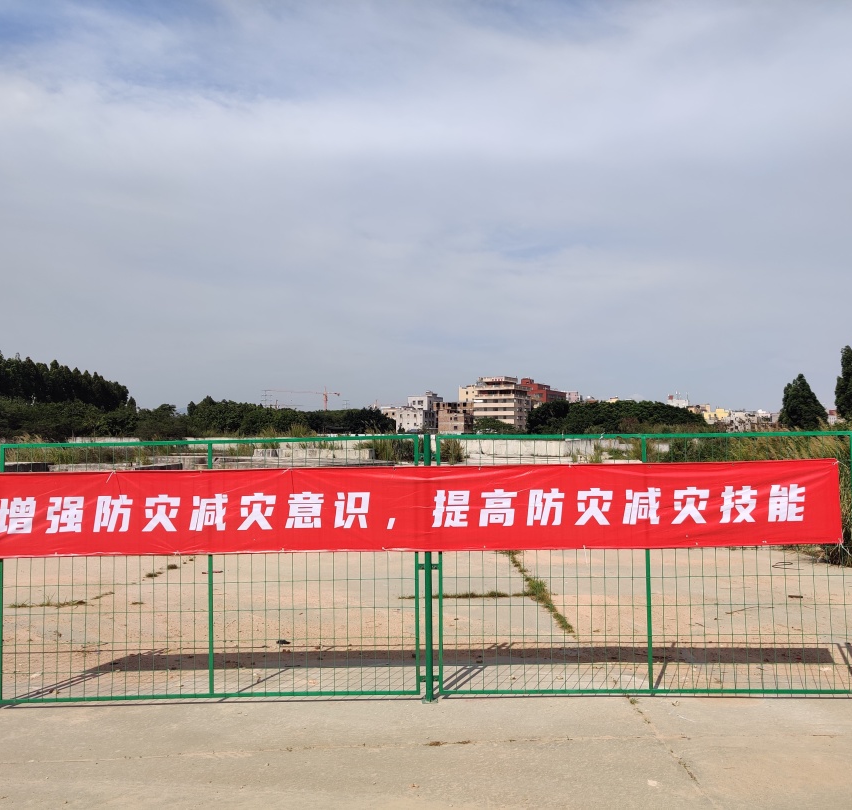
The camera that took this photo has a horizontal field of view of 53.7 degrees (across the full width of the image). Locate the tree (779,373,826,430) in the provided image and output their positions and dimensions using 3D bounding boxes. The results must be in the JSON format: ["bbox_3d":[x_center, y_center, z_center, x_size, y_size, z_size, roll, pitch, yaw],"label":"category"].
[{"bbox_3d":[53.586,0.650,120.146,6.840,10.550,6.840,-1,-2,0],"label":"tree"}]

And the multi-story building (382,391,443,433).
[{"bbox_3d":[-5.239,4.697,320.348,18.000,20.390,15.000,-2,-3,22],"label":"multi-story building"}]

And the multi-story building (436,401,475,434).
[{"bbox_3d":[10.948,6.400,315.261,11.000,16.150,10.500,-2,-3,22],"label":"multi-story building"}]

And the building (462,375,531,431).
[{"bbox_3d":[28.719,1.910,345.486,23.000,27.140,19.000,-2,-3,22],"label":"building"}]

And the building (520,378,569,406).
[{"bbox_3d":[58.201,2.640,415.558,15.000,30.660,27.000,-2,-3,21],"label":"building"}]

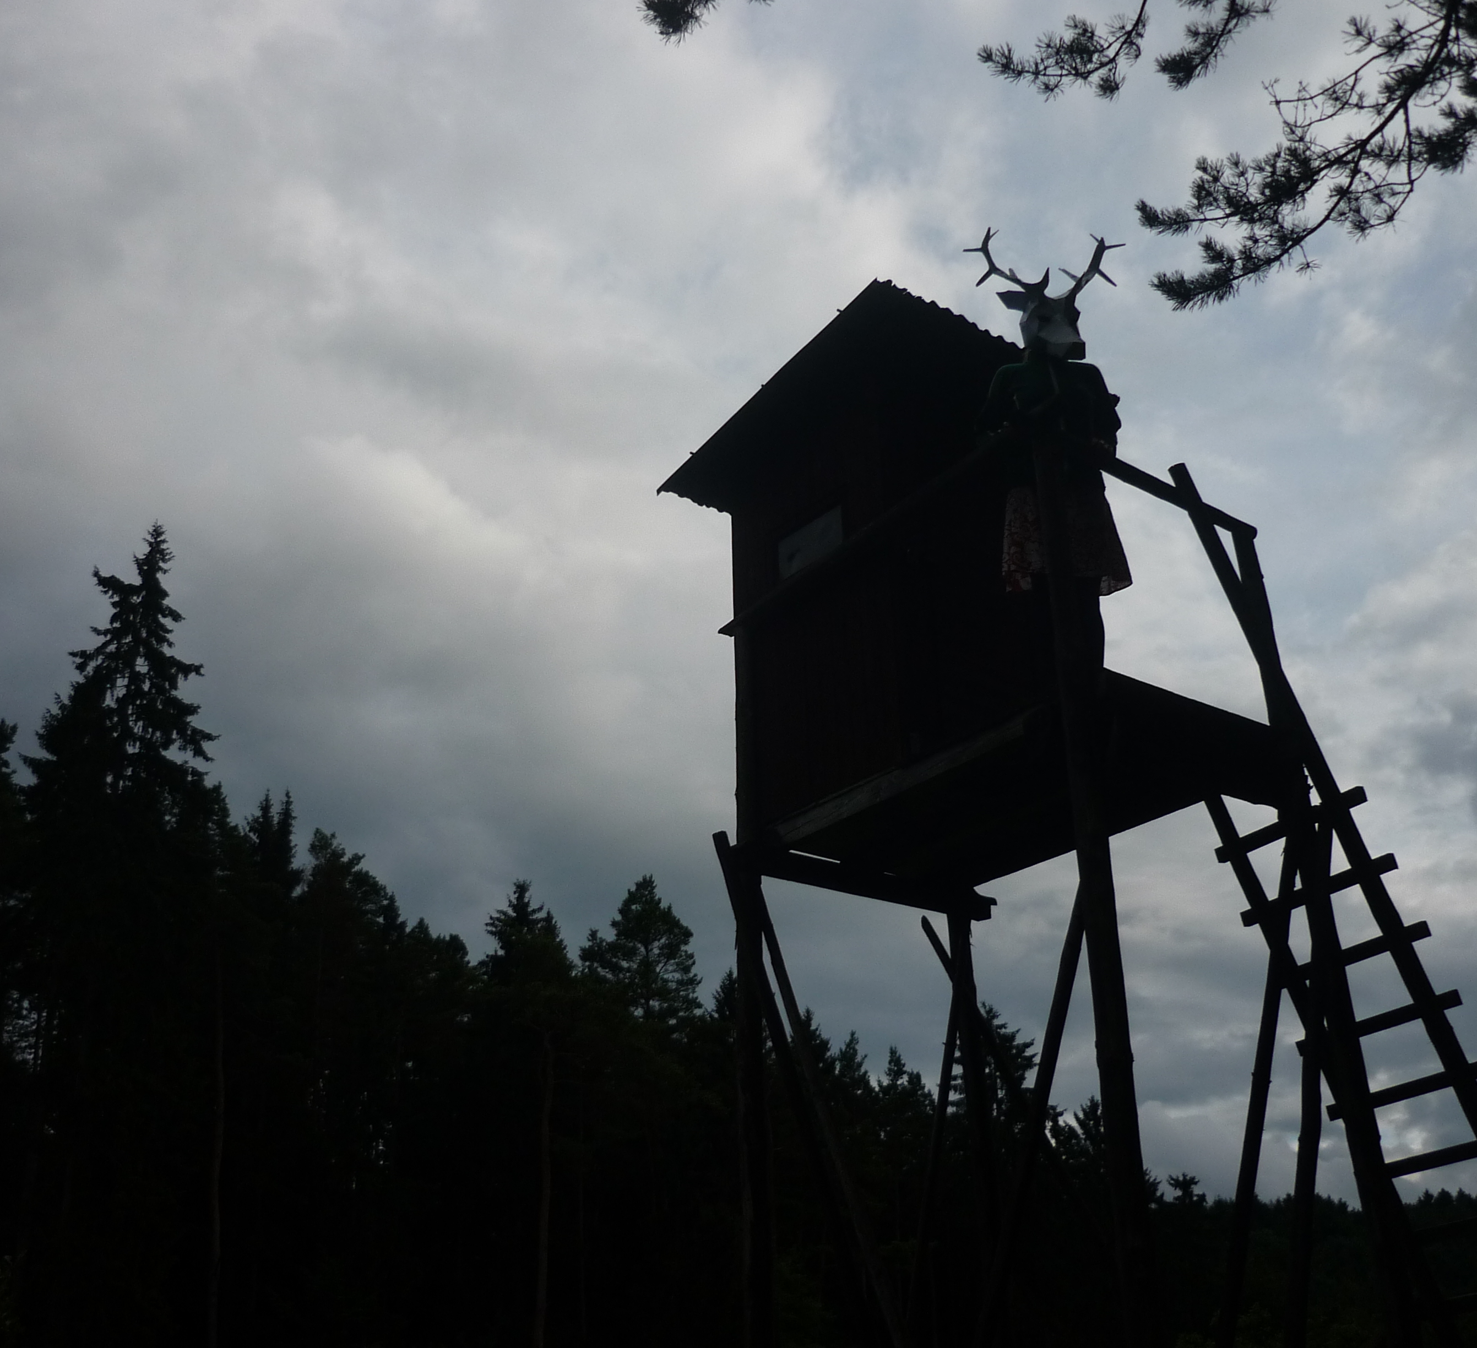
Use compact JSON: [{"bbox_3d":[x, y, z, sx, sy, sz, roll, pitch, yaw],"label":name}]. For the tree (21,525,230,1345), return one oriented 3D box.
[{"bbox_3d":[-14.028,6.575,35.986,4.700,22.279,4.700,-1,-25,0],"label":"tree"}]

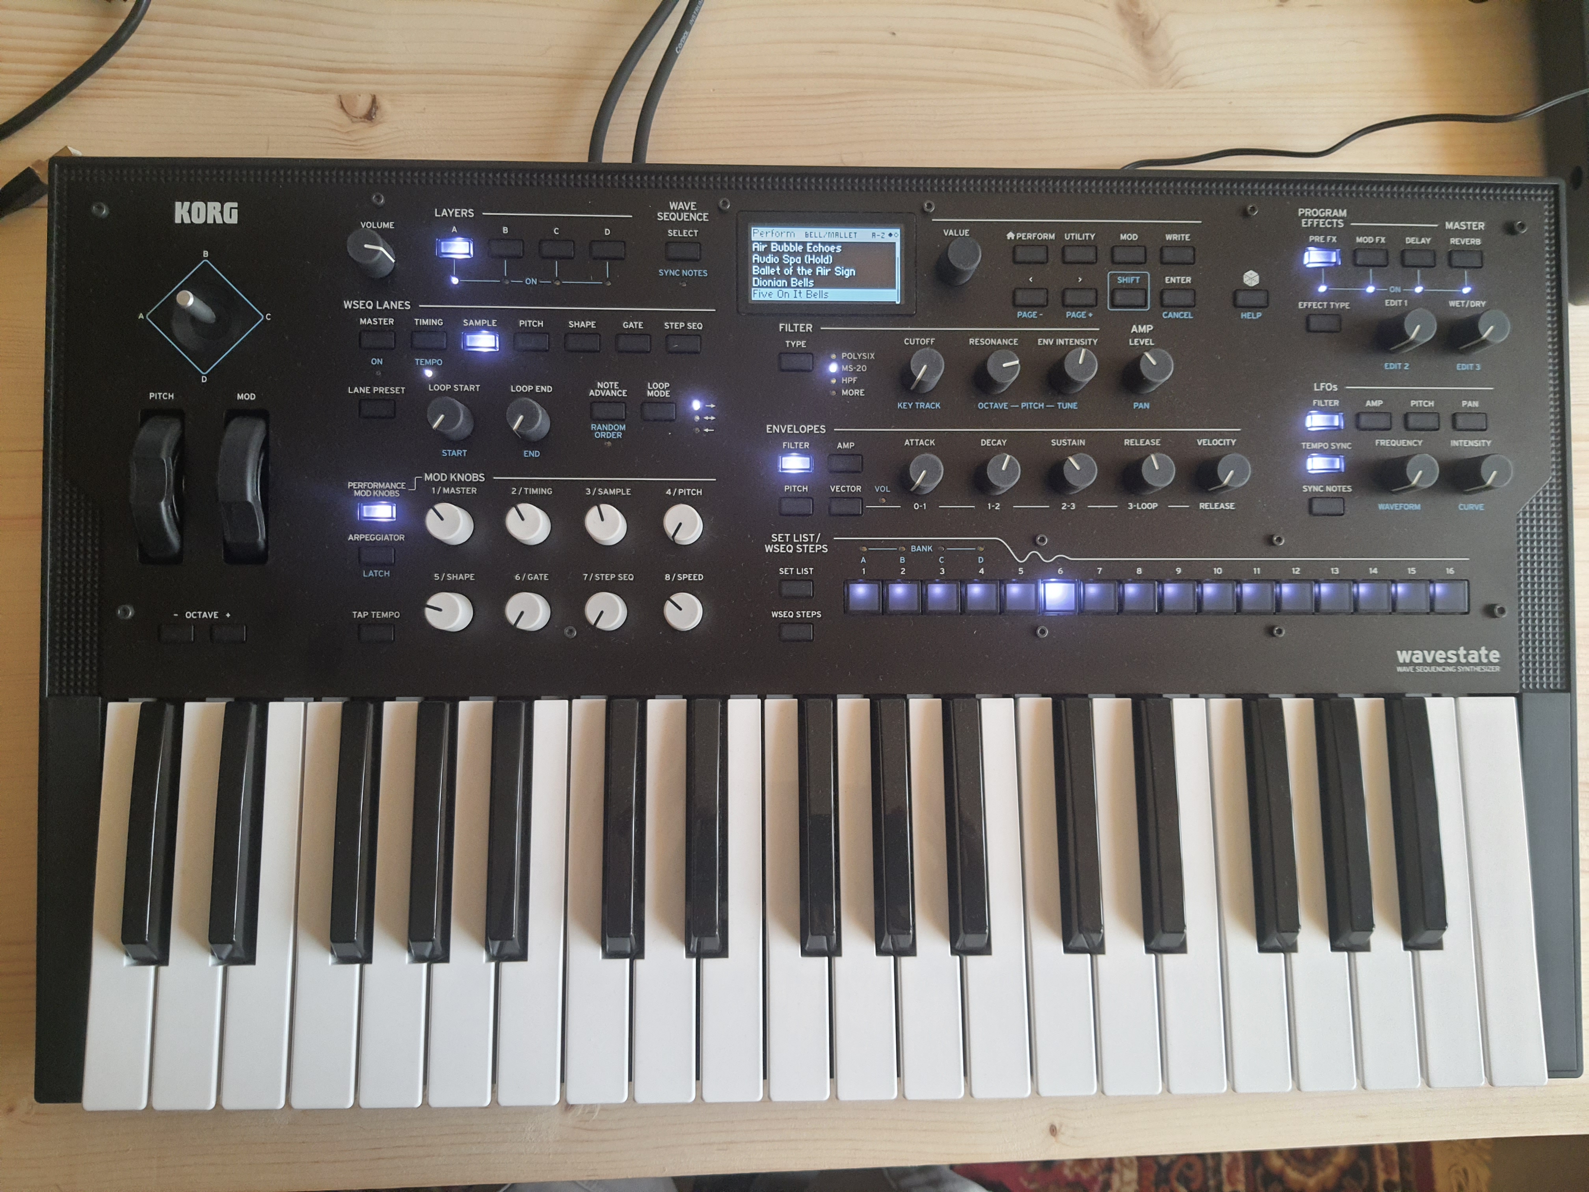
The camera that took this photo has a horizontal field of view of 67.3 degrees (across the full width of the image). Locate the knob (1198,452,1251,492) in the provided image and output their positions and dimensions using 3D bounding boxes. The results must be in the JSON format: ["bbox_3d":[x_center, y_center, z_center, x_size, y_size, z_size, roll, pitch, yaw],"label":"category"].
[{"bbox_3d":[0.158,-0.045,0.437,0.014,0.016,0.014,0,88,-2],"label":"knob"}]

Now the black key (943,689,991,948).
[{"bbox_3d":[0.063,0.082,0.430,0.012,0.013,0.090,0,82,-2],"label":"black key"}]

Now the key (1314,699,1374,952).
[{"bbox_3d":[0.201,0.082,0.435,0.012,0.013,0.090,0,82,-2],"label":"key"}]

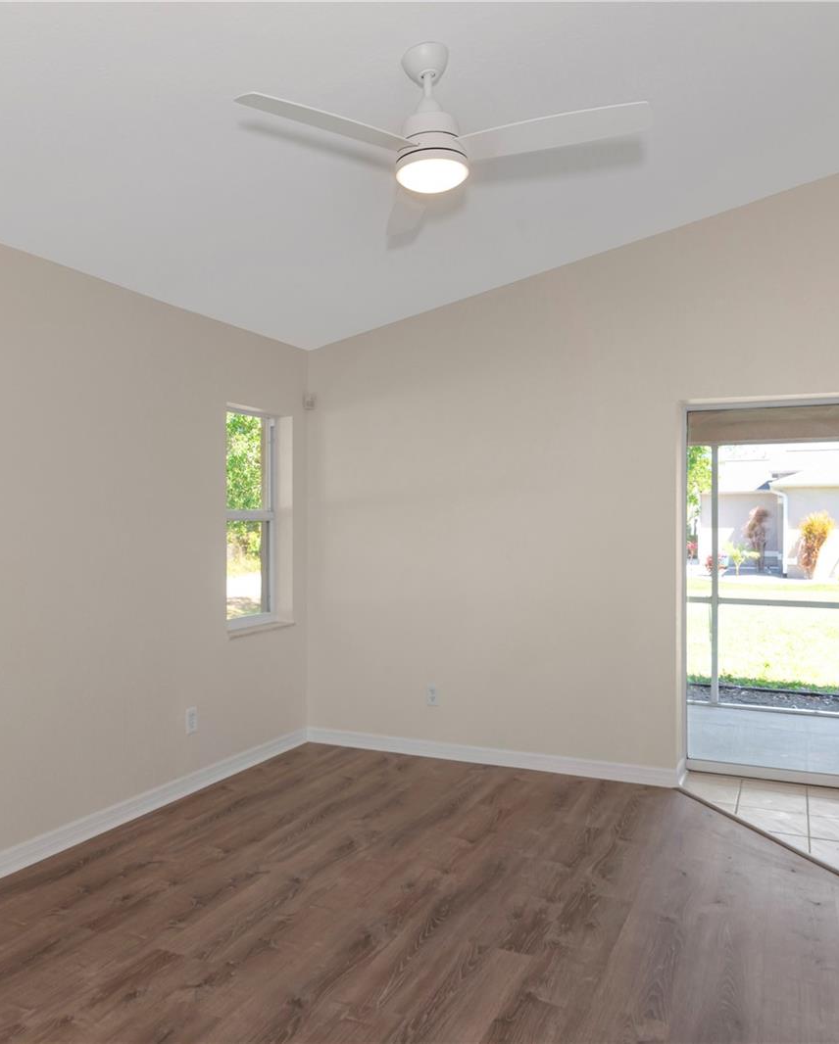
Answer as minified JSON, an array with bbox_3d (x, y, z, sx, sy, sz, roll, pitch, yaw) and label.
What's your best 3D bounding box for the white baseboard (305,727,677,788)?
[{"bbox_3d":[0.318,1.353,4.806,2.259,0.092,0.015,0,0,24],"label":"white baseboard"}]

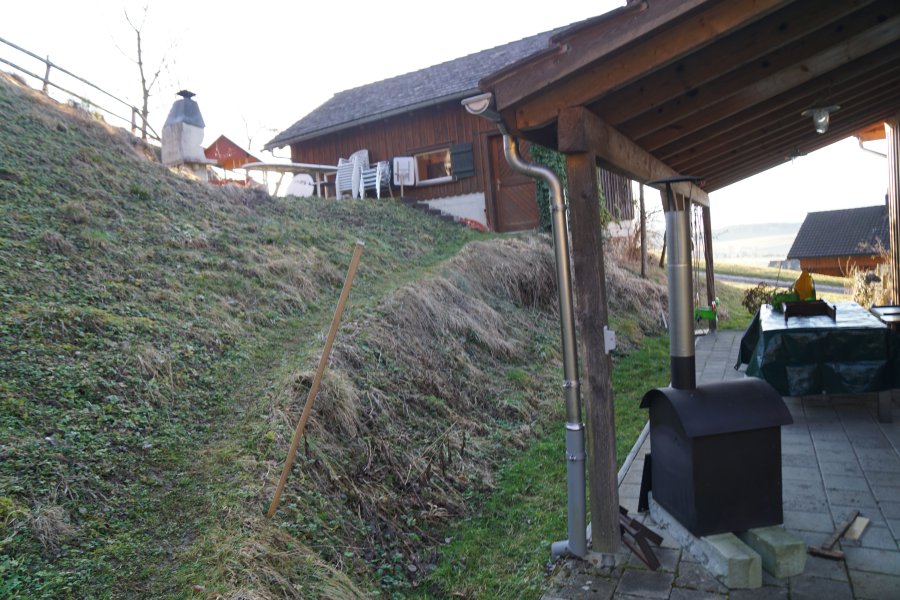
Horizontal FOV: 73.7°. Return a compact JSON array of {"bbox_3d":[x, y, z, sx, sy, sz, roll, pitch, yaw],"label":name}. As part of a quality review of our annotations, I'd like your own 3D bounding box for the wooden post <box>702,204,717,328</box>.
[{"bbox_3d":[4.576,-0.538,10.550,0.120,2.140,0.120,-2,4,28],"label":"wooden post"}]

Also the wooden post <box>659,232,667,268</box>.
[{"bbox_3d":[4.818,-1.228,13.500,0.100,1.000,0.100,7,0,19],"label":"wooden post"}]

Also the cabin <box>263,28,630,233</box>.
[{"bbox_3d":[0.393,-3.961,16.107,8.850,4.950,6.040,-2,5,35],"label":"cabin"}]

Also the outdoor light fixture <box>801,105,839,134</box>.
[{"bbox_3d":[2.895,-1.412,4.682,0.270,0.250,0.270,-2,4,28],"label":"outdoor light fixture"}]

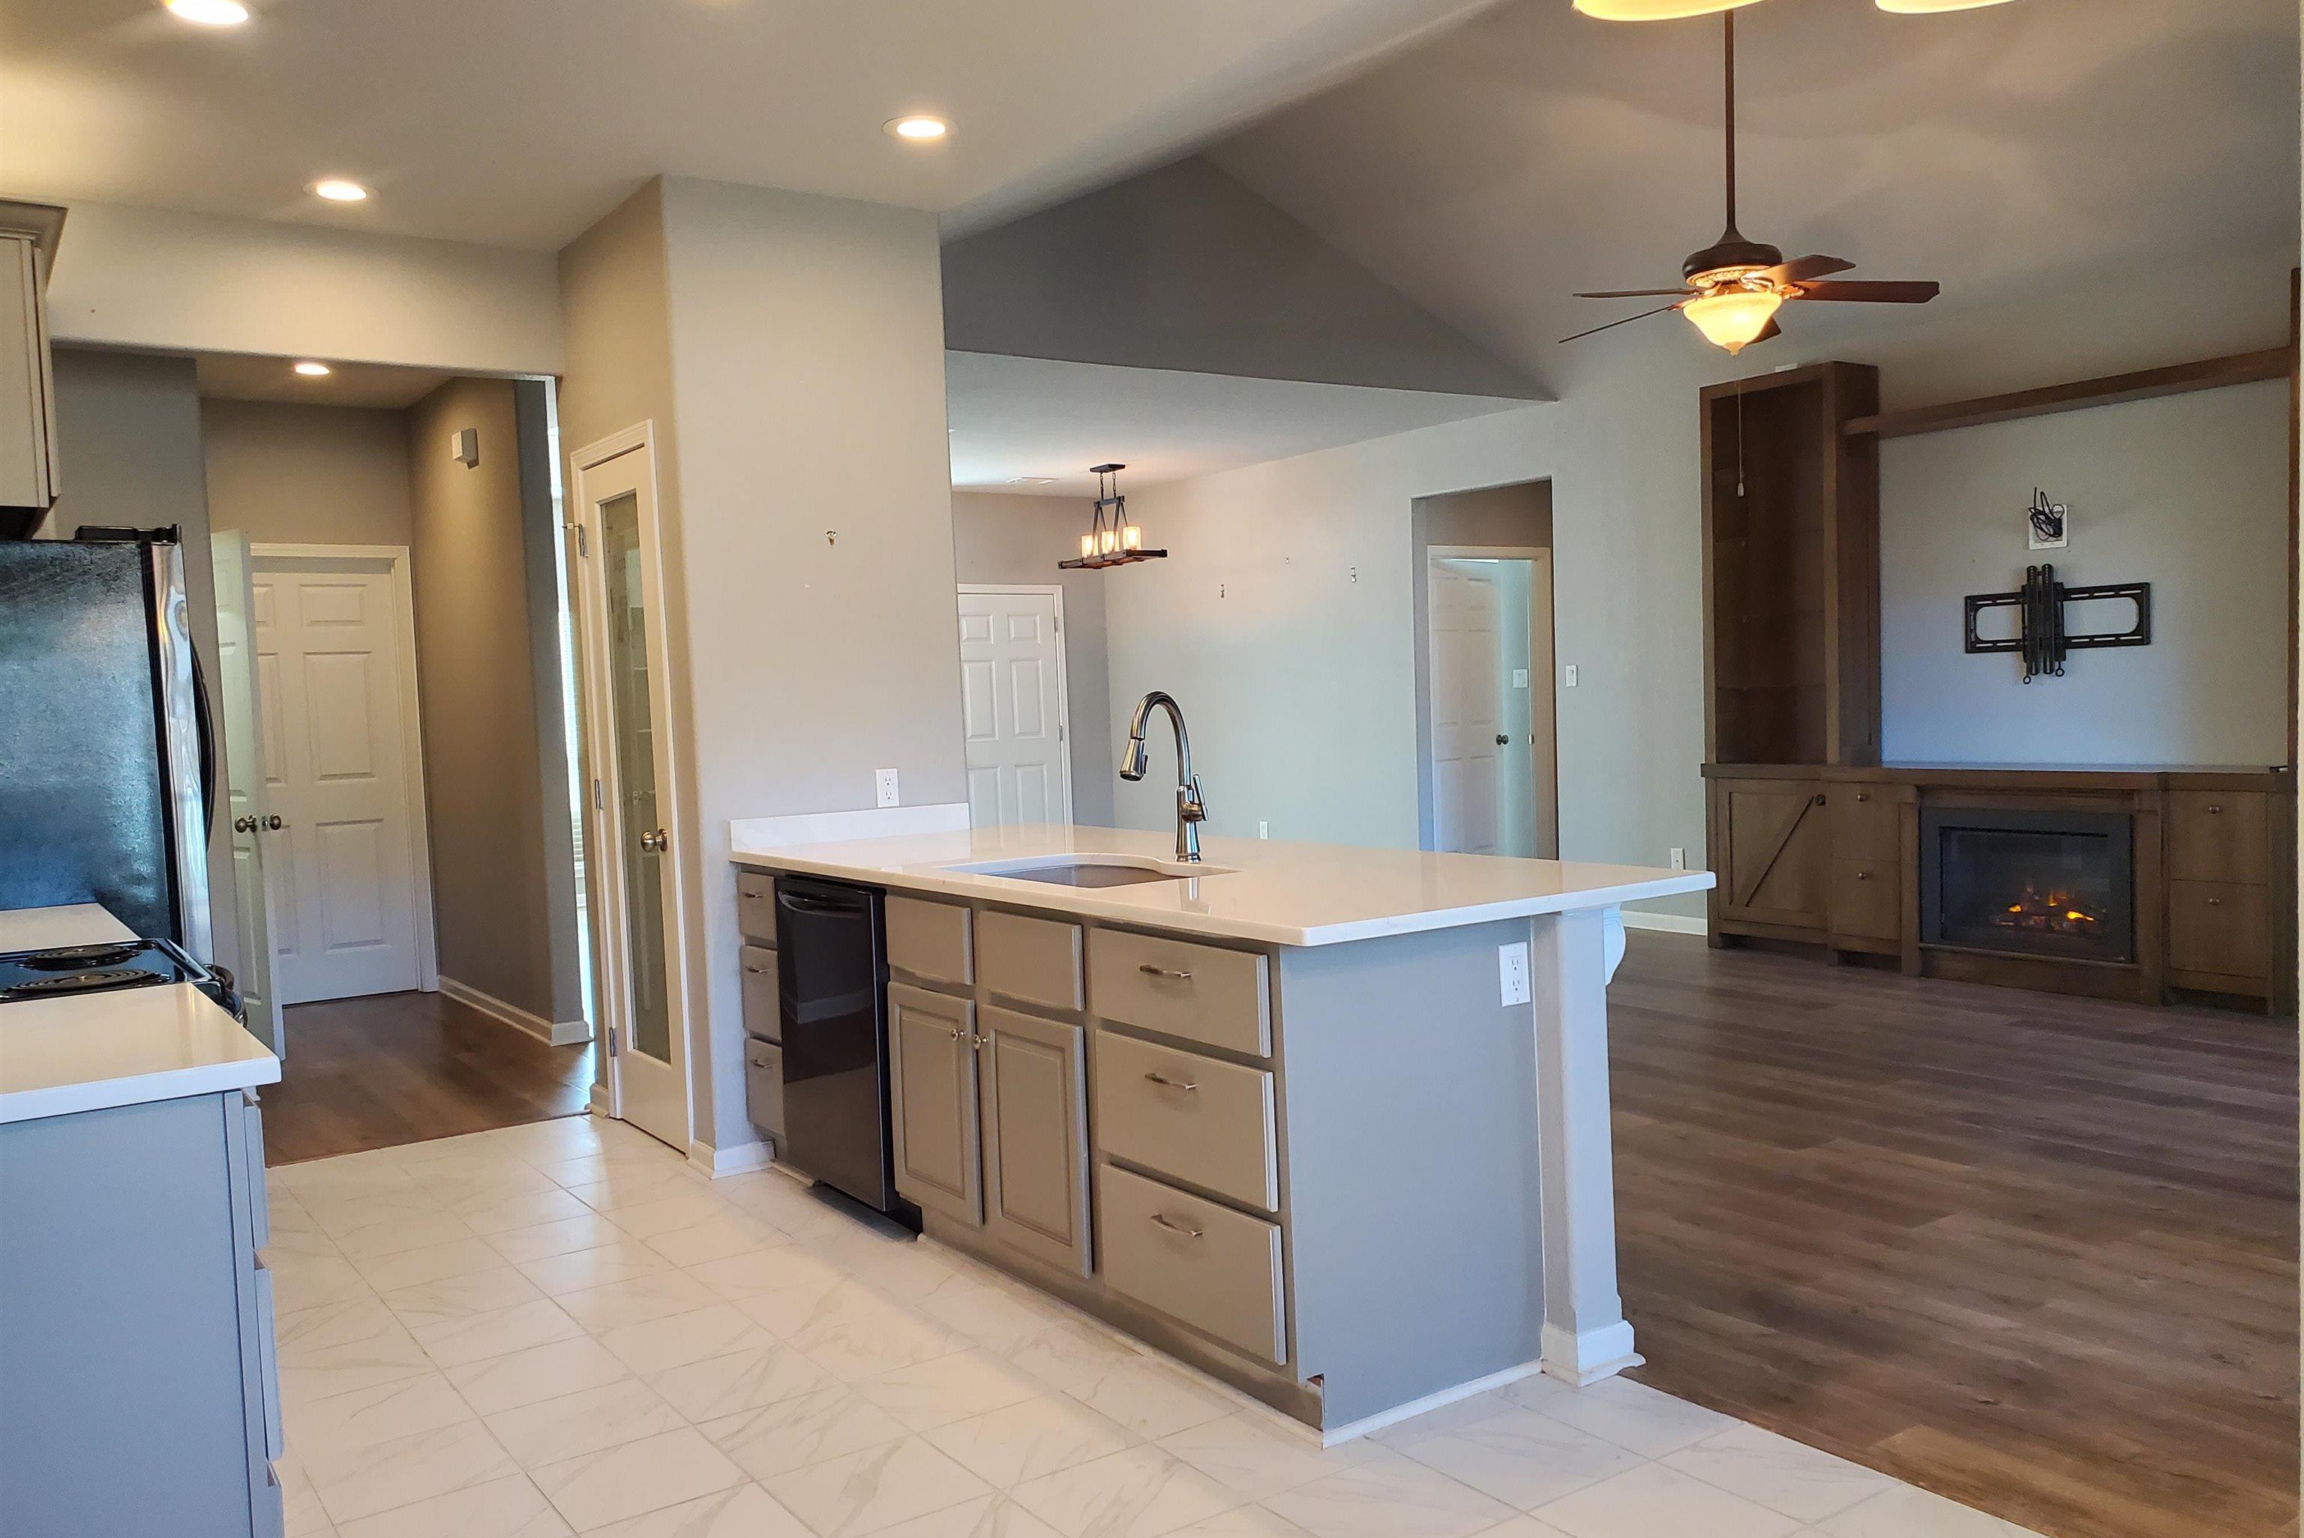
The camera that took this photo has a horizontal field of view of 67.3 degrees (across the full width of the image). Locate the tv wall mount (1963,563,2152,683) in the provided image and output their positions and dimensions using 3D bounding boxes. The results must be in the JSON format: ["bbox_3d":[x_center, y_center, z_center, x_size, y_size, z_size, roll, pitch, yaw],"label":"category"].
[{"bbox_3d":[3.621,-0.593,6.936,0.100,0.462,0.757,-4,3,-34],"label":"tv wall mount"}]

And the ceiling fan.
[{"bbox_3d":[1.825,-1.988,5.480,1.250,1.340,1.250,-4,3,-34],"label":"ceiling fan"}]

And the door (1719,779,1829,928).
[{"bbox_3d":[2.813,0.377,7.844,0.035,0.665,0.580,-4,3,-34],"label":"door"}]

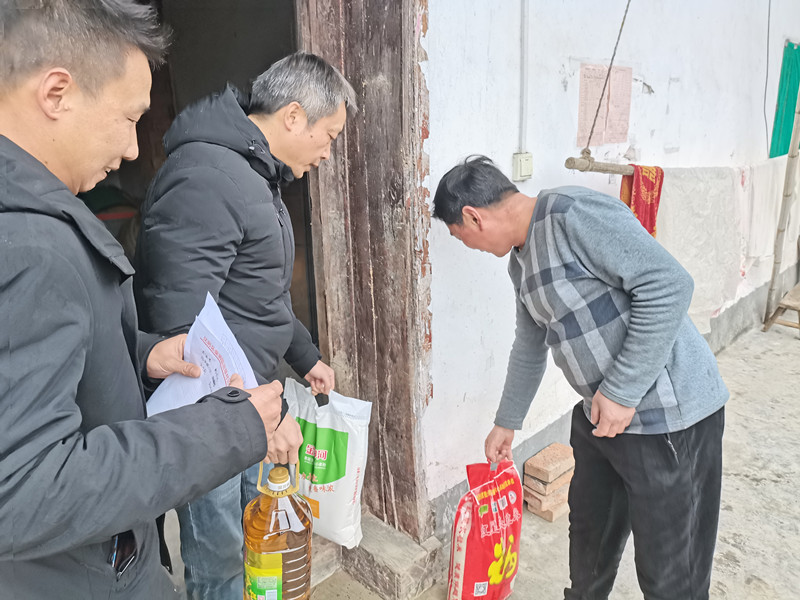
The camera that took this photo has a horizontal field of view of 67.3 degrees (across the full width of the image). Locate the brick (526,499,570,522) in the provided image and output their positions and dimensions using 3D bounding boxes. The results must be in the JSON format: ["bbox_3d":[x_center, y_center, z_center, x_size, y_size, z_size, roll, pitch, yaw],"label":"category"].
[{"bbox_3d":[0.657,0.837,2.514,0.236,0.049,0.113,-14,19,-41],"label":"brick"}]

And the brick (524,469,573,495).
[{"bbox_3d":[0.643,0.736,2.528,0.236,0.049,0.113,-14,19,-40],"label":"brick"}]

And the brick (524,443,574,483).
[{"bbox_3d":[0.647,0.685,2.537,0.236,0.049,0.113,-15,20,-43],"label":"brick"}]

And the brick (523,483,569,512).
[{"bbox_3d":[0.646,0.793,2.496,0.236,0.049,0.113,-9,16,-26],"label":"brick"}]

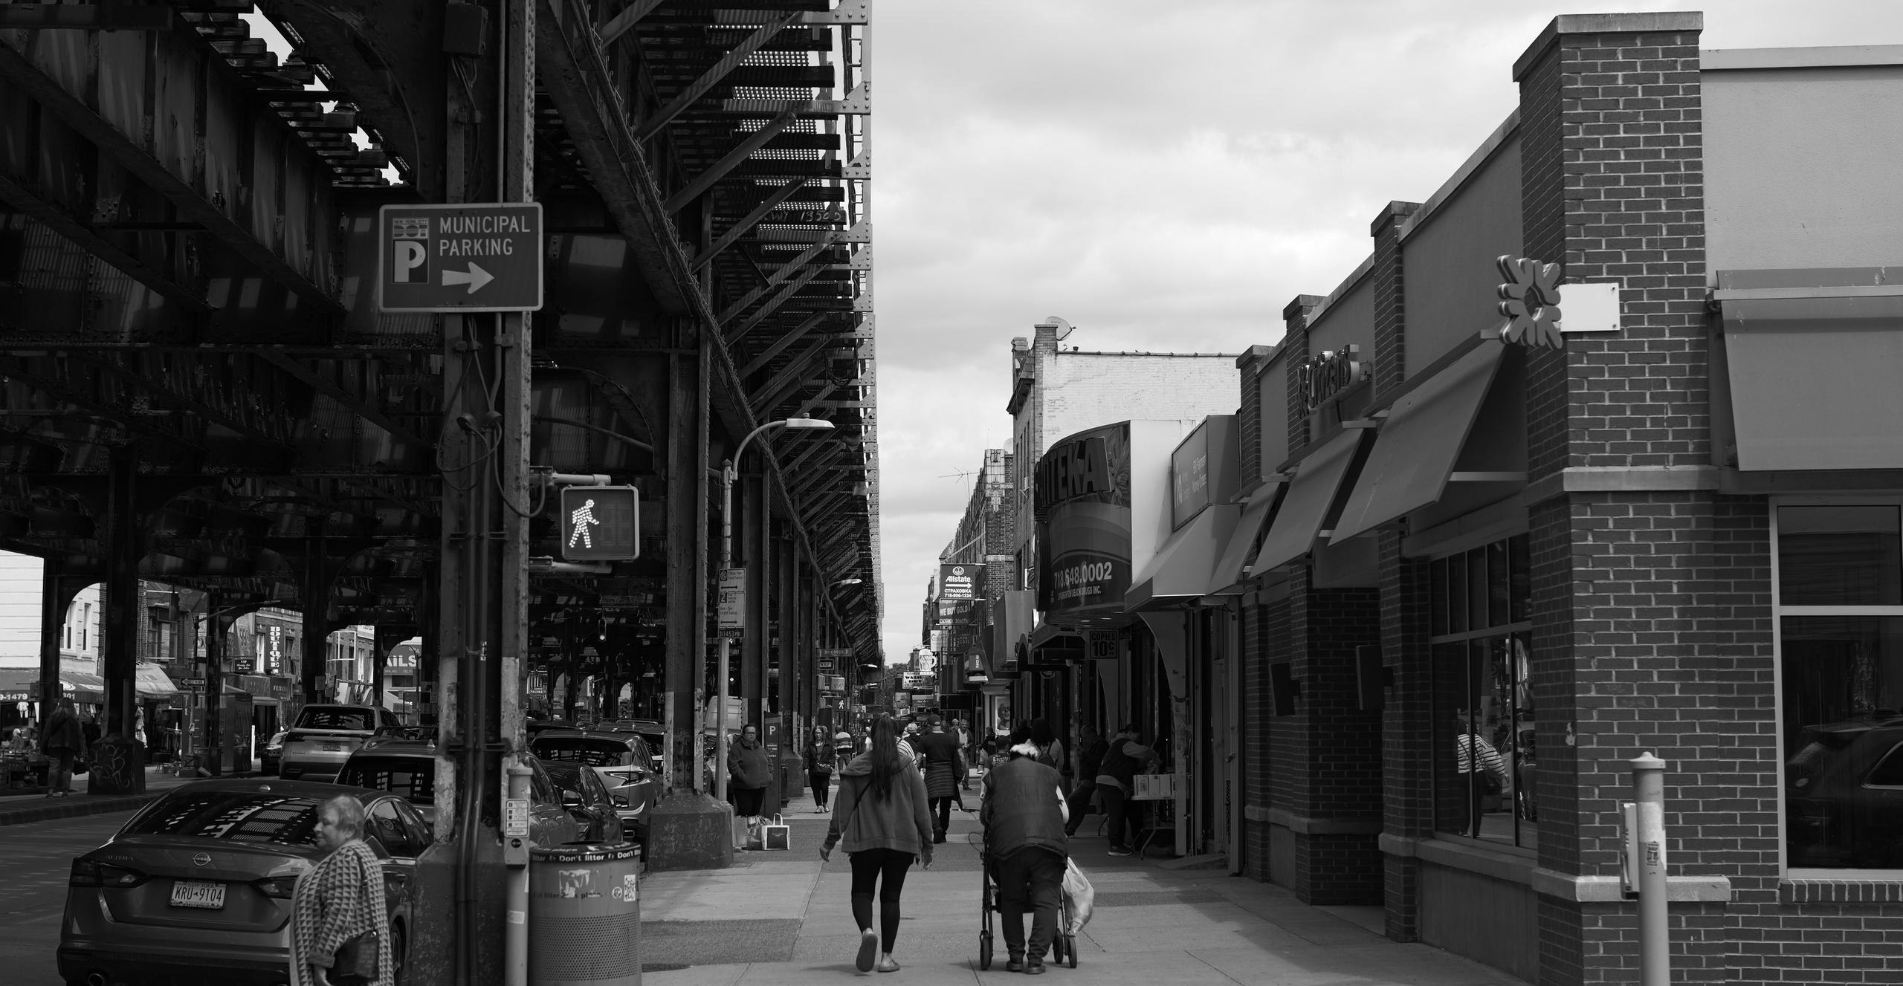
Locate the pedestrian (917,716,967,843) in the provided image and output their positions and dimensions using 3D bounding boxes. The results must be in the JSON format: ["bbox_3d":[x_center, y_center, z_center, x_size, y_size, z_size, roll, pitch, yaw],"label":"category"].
[{"bbox_3d":[-0.133,3.660,33.711,0.580,1.650,0.500,0,-5,0],"label":"pedestrian"}]

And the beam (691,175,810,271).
[{"bbox_3d":[-2.014,-2.680,26.337,1.526,0.130,0.120,-37,-3,-4],"label":"beam"}]

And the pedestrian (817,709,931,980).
[{"bbox_3d":[-0.496,2.310,17.450,0.720,1.680,0.520,0,-5,-1],"label":"pedestrian"}]

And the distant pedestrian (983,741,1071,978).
[{"bbox_3d":[0.494,2.367,17.400,0.600,1.510,0.650,0,-5,-1],"label":"distant pedestrian"}]

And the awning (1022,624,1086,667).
[{"bbox_3d":[2.281,3.117,55.470,0.850,0.750,10.000,0,-5,-1],"label":"awning"}]

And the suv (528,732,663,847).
[{"bbox_3d":[-4.450,3.860,33.944,1.870,1.690,4.700,0,-5,-2],"label":"suv"}]

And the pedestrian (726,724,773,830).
[{"bbox_3d":[-2.693,3.891,35.200,0.600,1.620,0.450,2,-5,-25],"label":"pedestrian"}]

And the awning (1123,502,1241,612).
[{"bbox_3d":[2.545,0.782,29.524,0.970,0.950,3.900,0,-5,-1],"label":"awning"}]

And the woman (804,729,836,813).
[{"bbox_3d":[-2.410,5.051,48.400,0.560,1.570,0.420,0,-5,-1],"label":"woman"}]

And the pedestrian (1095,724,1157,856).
[{"bbox_3d":[2.076,3.519,31.400,0.720,1.560,0.520,1,-5,-11],"label":"pedestrian"}]

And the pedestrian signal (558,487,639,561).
[{"bbox_3d":[-2.022,0.175,15.200,0.430,0.430,0.200,0,-5,-1],"label":"pedestrian signal"}]

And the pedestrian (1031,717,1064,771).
[{"bbox_3d":[0.959,3.071,26.636,0.500,1.630,0.360,0,-5,0],"label":"pedestrian"}]

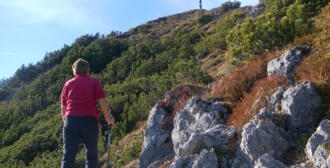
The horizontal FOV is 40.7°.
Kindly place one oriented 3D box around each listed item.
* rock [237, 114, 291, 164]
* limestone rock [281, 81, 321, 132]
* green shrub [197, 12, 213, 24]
[{"bbox_3d":[1.062,0.593,4.750,0.530,0.520,0.500,0,-10,0],"label":"rock"},{"bbox_3d":[1.675,0.278,5.500,0.480,0.620,0.500,0,-10,0],"label":"limestone rock"},{"bbox_3d":[4.972,-8.245,56.000,1.900,1.400,1.700,0,-10,0],"label":"green shrub"}]

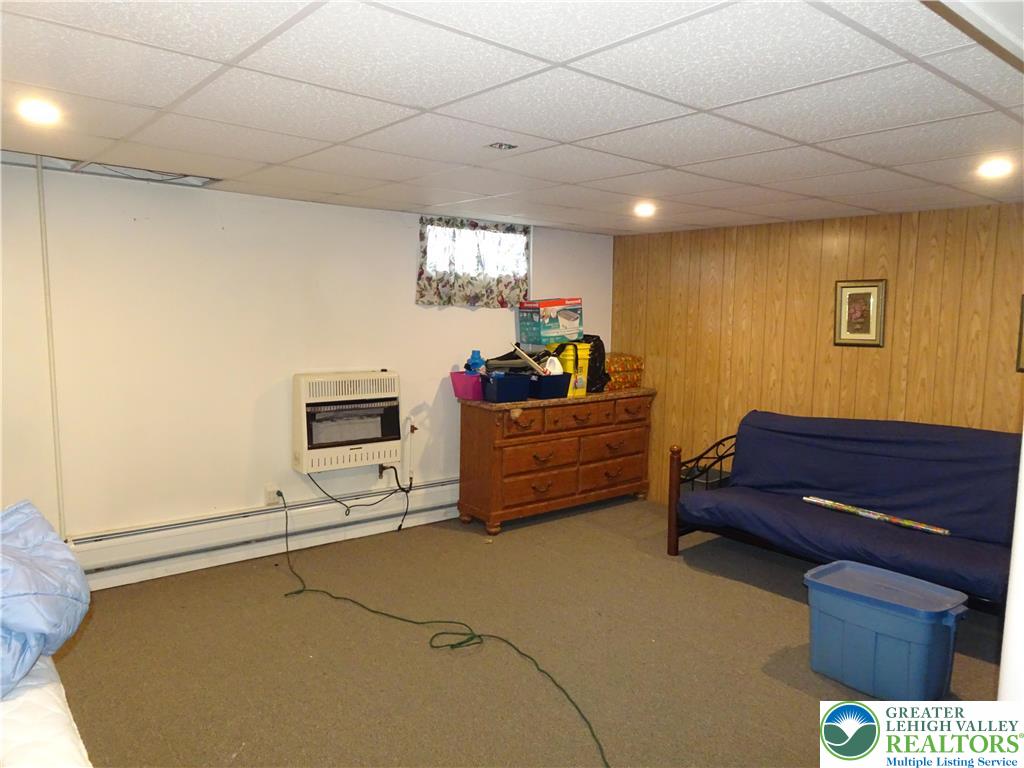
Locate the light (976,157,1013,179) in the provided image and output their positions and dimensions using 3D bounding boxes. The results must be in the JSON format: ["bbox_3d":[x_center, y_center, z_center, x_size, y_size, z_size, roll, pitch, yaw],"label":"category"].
[{"bbox_3d":[1.953,-0.879,2.874,0.145,0.030,0.145,-4,8,-39],"label":"light"}]

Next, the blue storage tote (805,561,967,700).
[{"bbox_3d":[1.555,1.055,2.983,0.375,0.427,0.570,-4,8,-43],"label":"blue storage tote"}]

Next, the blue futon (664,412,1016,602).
[{"bbox_3d":[1.982,0.713,3.955,0.886,0.905,2.067,-4,8,-39],"label":"blue futon"}]

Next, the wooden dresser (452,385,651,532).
[{"bbox_3d":[0.363,0.520,5.383,1.610,0.912,0.465,-4,8,-39],"label":"wooden dresser"}]

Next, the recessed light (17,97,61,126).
[{"bbox_3d":[-1.577,-0.911,2.365,0.145,0.030,0.145,-4,8,-39],"label":"recessed light"}]

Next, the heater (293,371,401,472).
[{"bbox_3d":[-1.031,0.220,4.488,0.657,0.601,0.176,-4,8,-39],"label":"heater"}]

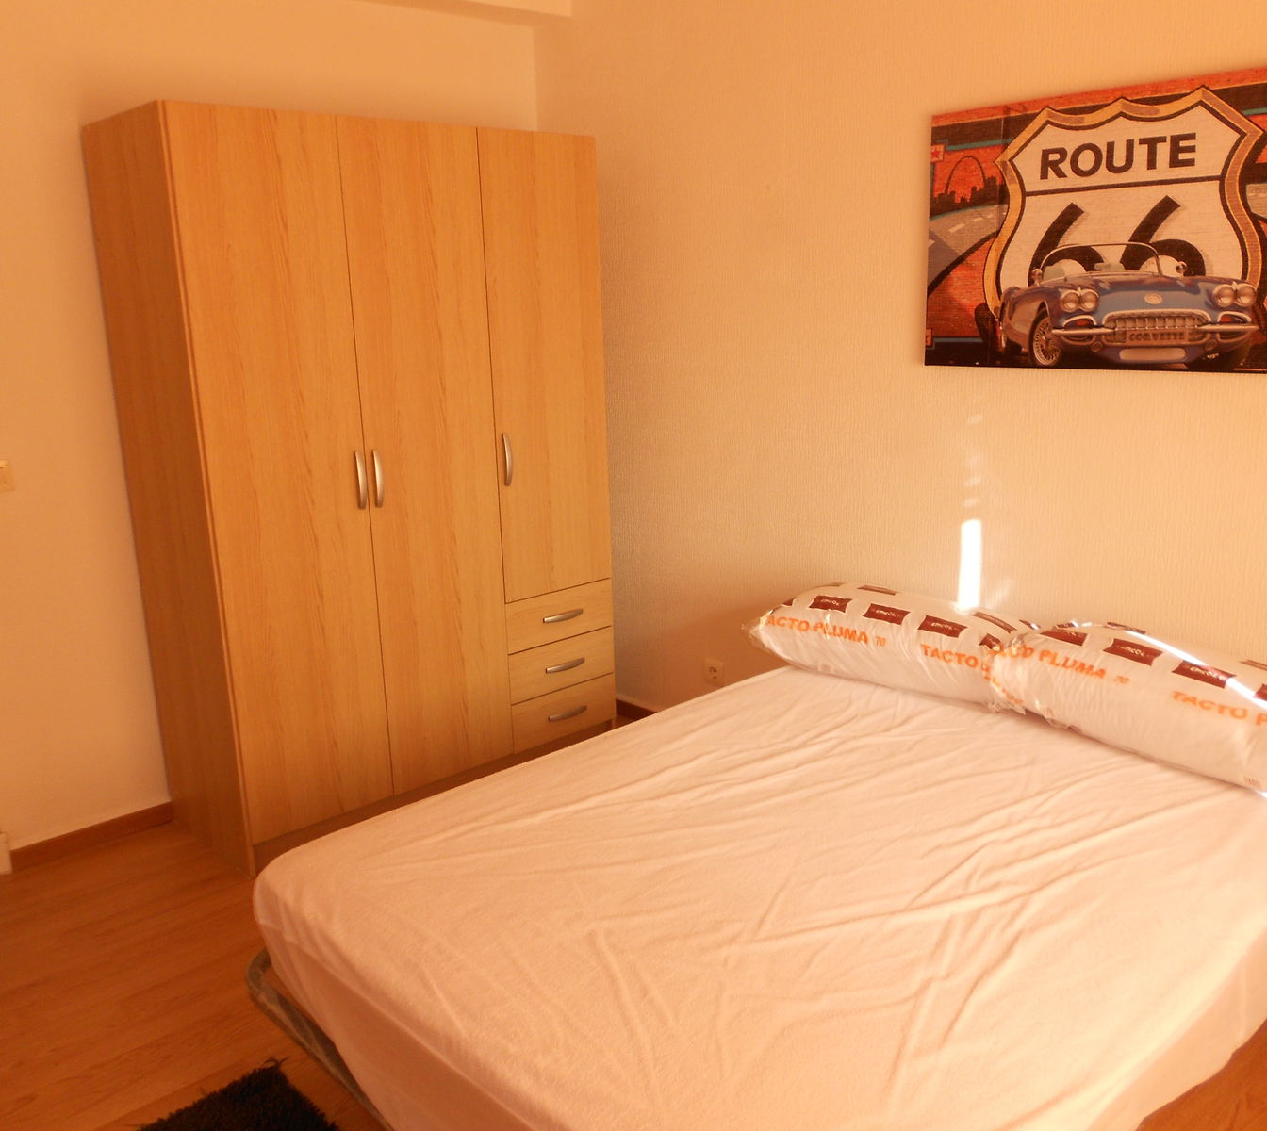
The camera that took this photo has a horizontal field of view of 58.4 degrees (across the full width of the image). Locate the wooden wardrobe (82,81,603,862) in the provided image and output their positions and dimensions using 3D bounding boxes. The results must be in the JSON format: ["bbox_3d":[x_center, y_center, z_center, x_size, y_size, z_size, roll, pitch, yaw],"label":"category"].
[{"bbox_3d":[-0.738,-0.261,3.364,1.284,1.925,0.539,-13,18,-41],"label":"wooden wardrobe"}]

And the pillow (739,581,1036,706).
[{"bbox_3d":[0.657,0.173,2.924,0.720,0.195,0.325,11,19,44],"label":"pillow"}]

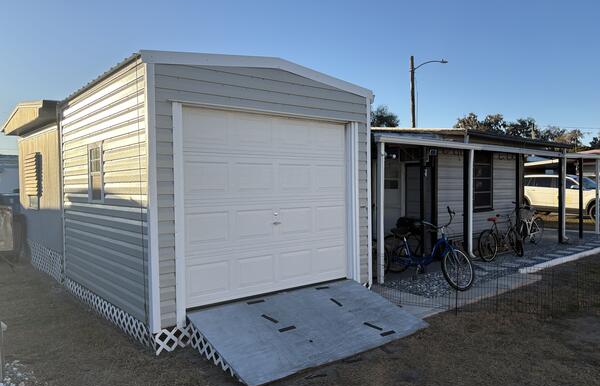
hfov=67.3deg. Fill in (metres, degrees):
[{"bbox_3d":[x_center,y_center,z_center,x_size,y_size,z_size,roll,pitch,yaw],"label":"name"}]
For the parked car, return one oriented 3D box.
[{"bbox_3d":[10.080,0.227,17.120,1.970,1.770,4.900,-2,1,-37],"label":"parked car"}]

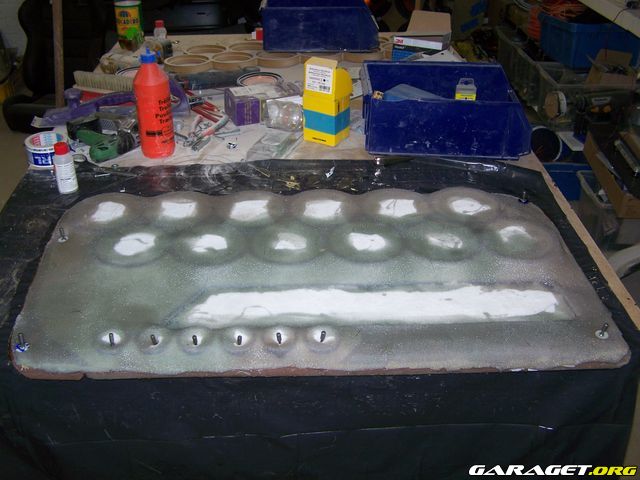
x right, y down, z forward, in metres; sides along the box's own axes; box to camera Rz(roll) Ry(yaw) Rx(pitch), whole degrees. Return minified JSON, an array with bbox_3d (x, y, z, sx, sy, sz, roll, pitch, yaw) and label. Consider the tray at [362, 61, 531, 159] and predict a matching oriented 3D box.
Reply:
[{"bbox_3d":[0.311,-0.324,1.742,0.405,0.150,0.250,2,32,4],"label":"tray"}]

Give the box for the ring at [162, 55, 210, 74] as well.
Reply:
[{"bbox_3d":[-0.427,-0.565,2.254,0.145,0.023,0.145,0,32,0],"label":"ring"}]

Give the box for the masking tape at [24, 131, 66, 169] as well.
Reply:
[{"bbox_3d":[-0.645,-0.212,1.658,0.098,0.049,0.098,0,32,0],"label":"masking tape"}]

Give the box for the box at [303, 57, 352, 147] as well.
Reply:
[{"bbox_3d":[0.019,-0.343,1.726,0.086,0.200,0.075,16,35,24],"label":"box"}]

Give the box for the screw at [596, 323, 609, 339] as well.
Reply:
[{"bbox_3d":[0.436,0.137,1.079,0.017,0.022,0.017,0,32,0],"label":"screw"}]

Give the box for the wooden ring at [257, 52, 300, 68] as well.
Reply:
[{"bbox_3d":[-0.137,-0.599,2.309,0.145,0.023,0.145,0,32,0],"label":"wooden ring"}]

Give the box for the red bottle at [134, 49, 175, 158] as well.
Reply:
[{"bbox_3d":[-0.394,-0.322,1.643,0.081,0.252,0.081,-20,37,-29],"label":"red bottle"}]

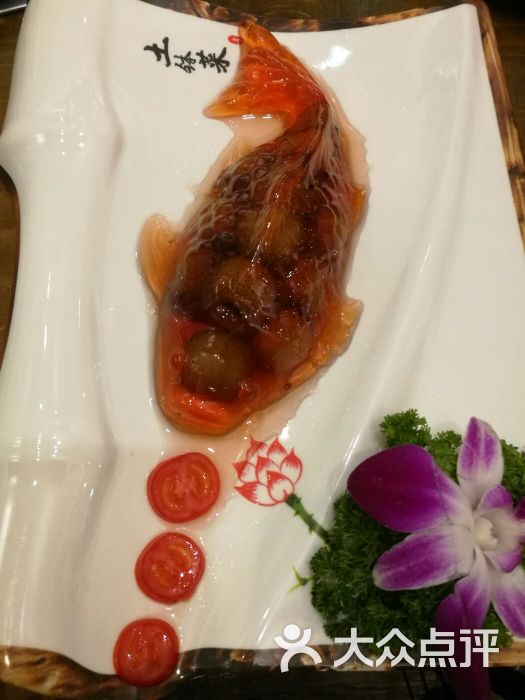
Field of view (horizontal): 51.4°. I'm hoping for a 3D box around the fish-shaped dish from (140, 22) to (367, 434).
[{"bbox_3d":[0.002,-0.067,0.242,0.104,0.037,0.207,16,76,4],"label":"fish-shaped dish"}]

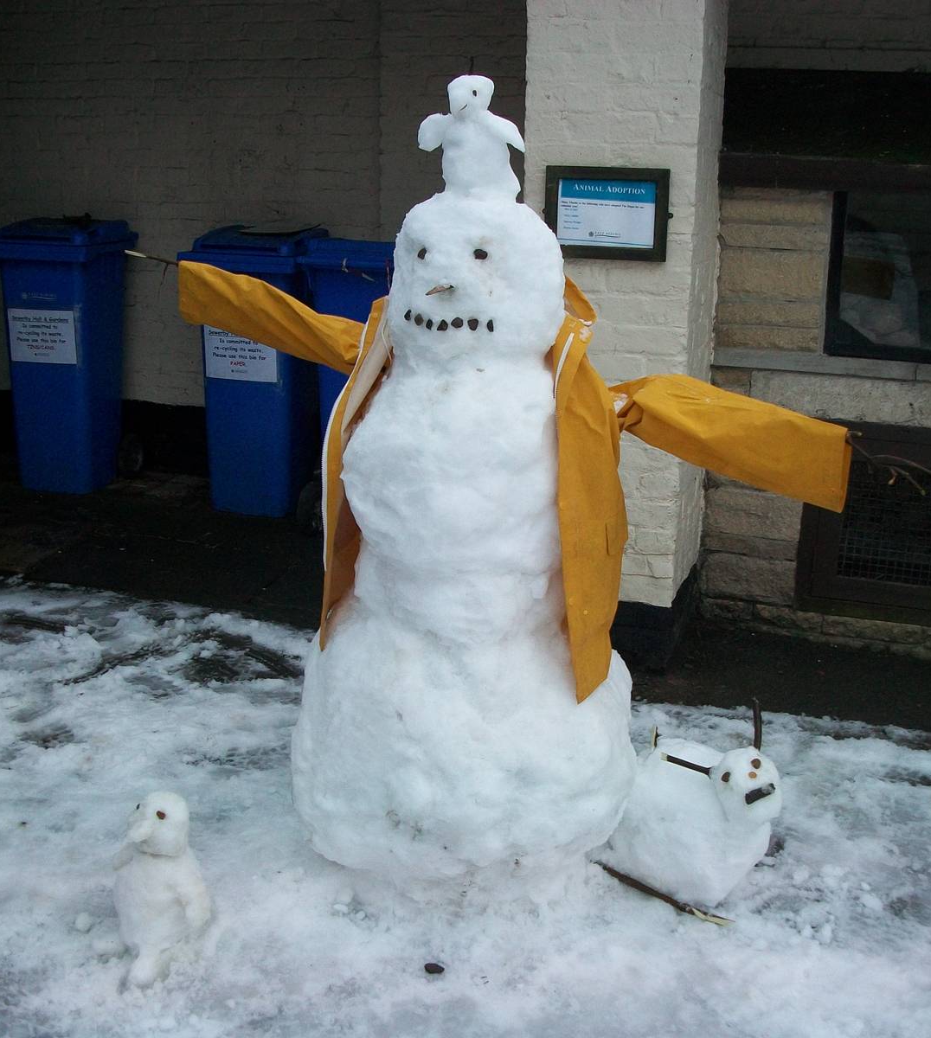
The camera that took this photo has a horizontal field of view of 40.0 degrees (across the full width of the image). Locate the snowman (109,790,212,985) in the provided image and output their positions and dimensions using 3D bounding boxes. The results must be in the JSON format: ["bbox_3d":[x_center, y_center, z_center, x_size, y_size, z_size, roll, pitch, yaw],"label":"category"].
[{"bbox_3d":[-0.508,0.591,2.119,0.158,0.313,0.165,8,17,23],"label":"snowman"}]

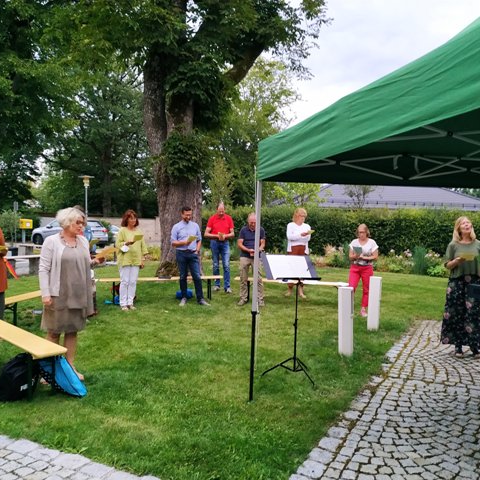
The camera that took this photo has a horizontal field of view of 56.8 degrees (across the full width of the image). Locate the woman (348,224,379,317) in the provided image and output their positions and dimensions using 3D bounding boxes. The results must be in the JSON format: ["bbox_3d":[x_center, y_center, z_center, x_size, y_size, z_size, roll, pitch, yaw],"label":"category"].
[{"bbox_3d":[2.065,0.491,7.406,0.490,1.540,0.360,1,3,15],"label":"woman"}]

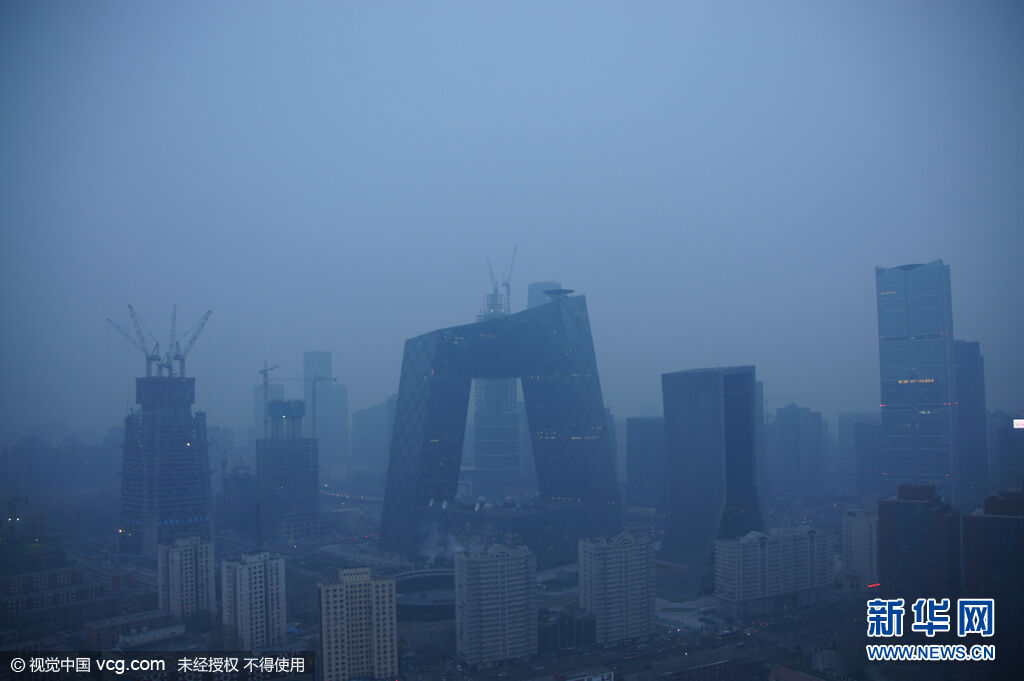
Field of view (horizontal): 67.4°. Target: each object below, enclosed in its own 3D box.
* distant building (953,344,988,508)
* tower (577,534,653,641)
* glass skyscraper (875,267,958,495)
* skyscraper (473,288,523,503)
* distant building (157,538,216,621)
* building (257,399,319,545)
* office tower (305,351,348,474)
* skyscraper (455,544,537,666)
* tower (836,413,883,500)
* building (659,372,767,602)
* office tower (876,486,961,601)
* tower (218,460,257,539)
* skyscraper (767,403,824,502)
[{"bbox_3d":[478.760,94.210,810.140,35.000,188.000,36.000,-3,-4,26],"label":"distant building"},{"bbox_3d":[60.980,144.220,450.650,39.500,55.500,19.500,1,-5,-26],"label":"tower"},{"bbox_3d":[410.790,55.680,777.410,60.000,265.000,48.000,-3,-4,26],"label":"glass skyscraper"},{"bbox_3d":[-20.740,74.920,1097.540,48.000,296.000,48.000,0,-4,-25],"label":"skyscraper"},{"bbox_3d":[-216.360,158.340,510.090,36.000,49.000,27.000,0,-4,-25],"label":"distant building"},{"bbox_3d":[-235.800,133.880,806.020,56.000,145.000,46.000,0,-4,-25],"label":"building"},{"bbox_3d":[-375.730,143.770,1549.830,54.000,248.000,74.000,-5,-6,42],"label":"office tower"},{"bbox_3d":[-9.150,143.490,424.530,40.000,57.000,19.000,0,-4,-25],"label":"skyscraper"},{"bbox_3d":[460.470,152.110,1019.520,36.000,114.000,52.000,-5,-6,42],"label":"tower"},{"bbox_3d":[142.090,97.020,562.090,64.000,157.000,57.000,0,-4,-25],"label":"building"},{"bbox_3d":[235.320,125.070,443.150,34.000,82.000,28.000,-2,-3,12],"label":"office tower"},{"bbox_3d":[-306.450,175.070,859.850,38.000,77.000,36.000,0,-4,-25],"label":"tower"},{"bbox_3d":[363.870,138.740,978.040,45.000,121.000,45.000,0,-4,-25],"label":"skyscraper"}]

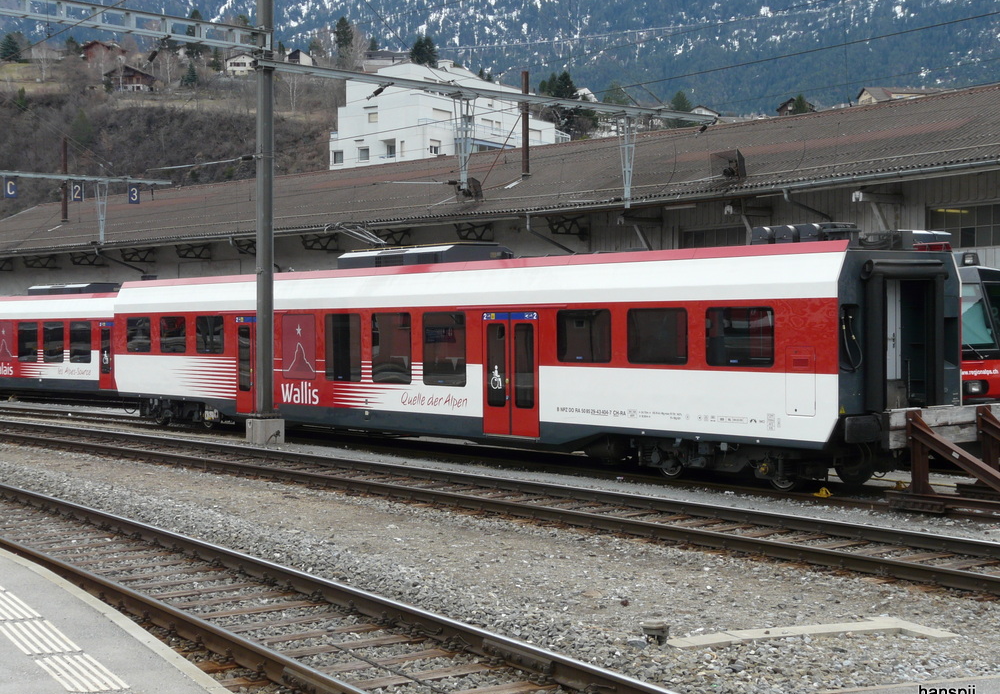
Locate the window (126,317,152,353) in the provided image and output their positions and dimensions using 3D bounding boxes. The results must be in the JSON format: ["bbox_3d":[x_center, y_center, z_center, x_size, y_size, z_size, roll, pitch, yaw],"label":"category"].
[{"bbox_3d":[-9.177,-0.311,41.252,0.080,0.902,1.469,-1,1,-37],"label":"window"}]

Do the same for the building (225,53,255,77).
[{"bbox_3d":[-69.107,-75.884,435.000,9.400,6.600,10.000,0,1,-3],"label":"building"}]

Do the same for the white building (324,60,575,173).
[{"bbox_3d":[-4.276,-19.050,146.039,10.600,11.500,22.000,0,1,35],"label":"white building"}]

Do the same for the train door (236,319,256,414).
[{"bbox_3d":[-5.513,0.413,36.442,0.100,2.192,1.639,-1,1,-37],"label":"train door"}]

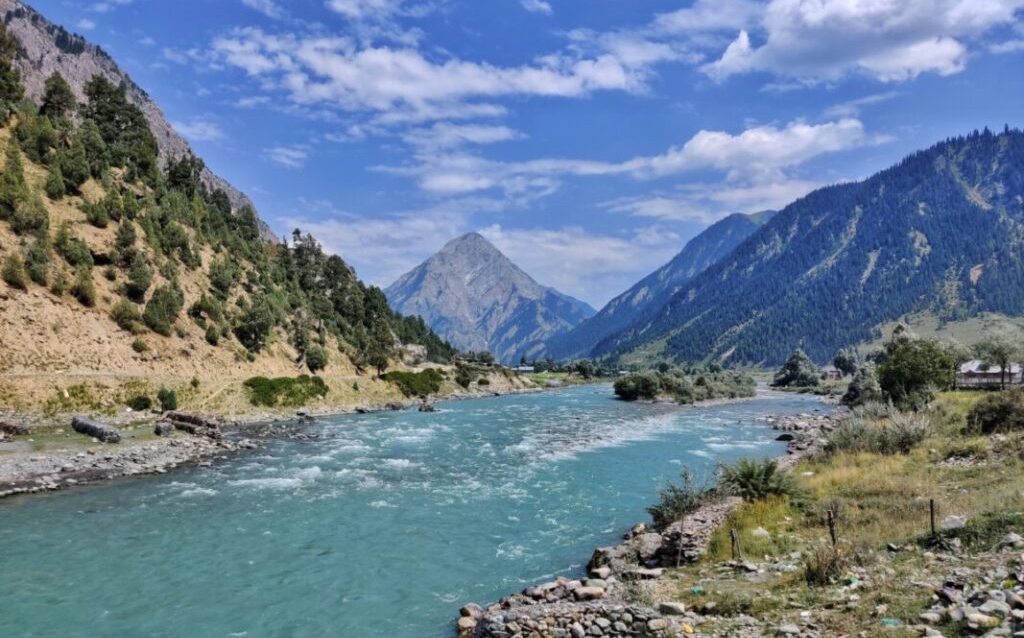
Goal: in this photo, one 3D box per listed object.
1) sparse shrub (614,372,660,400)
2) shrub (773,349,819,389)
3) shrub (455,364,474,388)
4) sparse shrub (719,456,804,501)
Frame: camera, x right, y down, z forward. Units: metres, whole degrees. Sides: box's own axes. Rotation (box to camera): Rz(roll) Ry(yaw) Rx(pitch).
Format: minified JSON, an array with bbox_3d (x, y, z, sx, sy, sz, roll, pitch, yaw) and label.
[{"bbox_3d":[21.527,11.407,137.000,7.829,4.685,7.101,0,-3,0],"label":"sparse shrub"},{"bbox_3d":[69.216,12.085,195.000,11.148,9.203,9.546,0,-3,0],"label":"shrub"},{"bbox_3d":[-9.716,11.318,160.000,3.594,4.774,3.606,0,-3,0],"label":"shrub"},{"bbox_3d":[9.023,5.828,29.000,3.011,1.406,2.440,0,-3,0],"label":"sparse shrub"}]

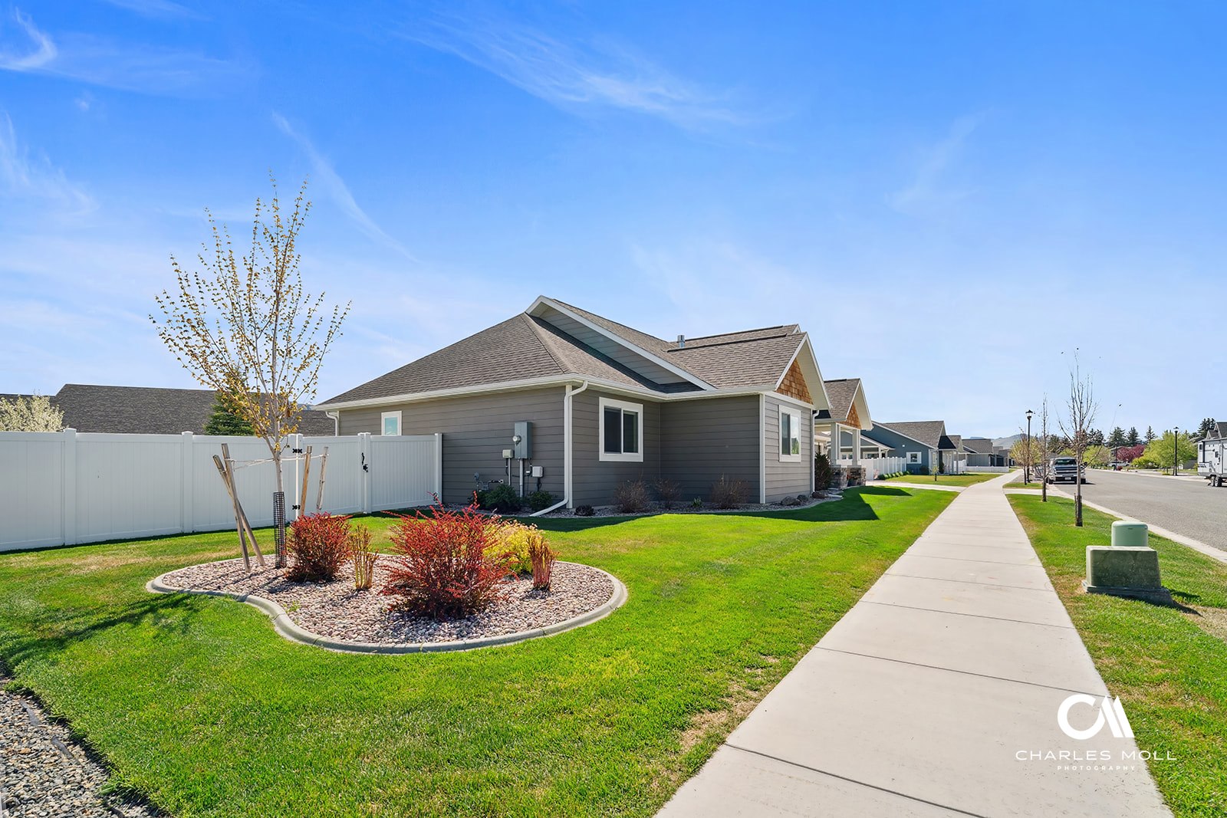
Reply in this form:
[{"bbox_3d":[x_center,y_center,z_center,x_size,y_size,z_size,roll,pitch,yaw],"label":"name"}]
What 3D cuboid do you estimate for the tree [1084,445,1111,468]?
[{"bbox_3d":[84.428,8.344,95.000,3.800,4.100,3.800,-3,-5,35],"label":"tree"}]

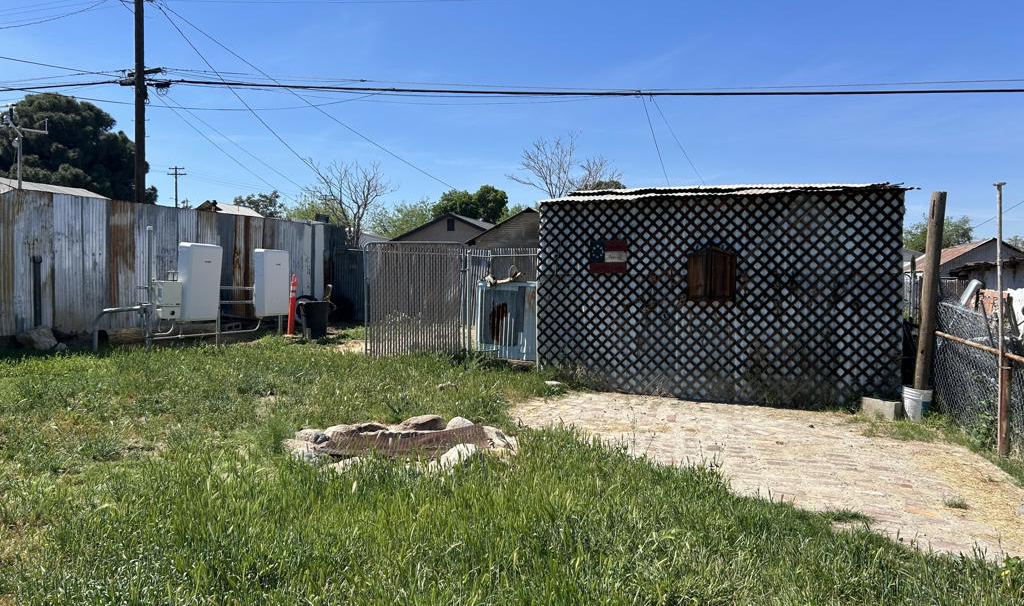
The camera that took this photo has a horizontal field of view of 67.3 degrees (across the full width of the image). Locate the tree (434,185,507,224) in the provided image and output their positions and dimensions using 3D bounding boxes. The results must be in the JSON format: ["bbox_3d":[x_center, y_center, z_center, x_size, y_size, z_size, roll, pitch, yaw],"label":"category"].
[{"bbox_3d":[-2.279,-3.209,42.088,4.260,6.526,3.823,0,2,-3],"label":"tree"}]

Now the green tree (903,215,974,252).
[{"bbox_3d":[23.281,-2.261,42.068,4.150,5.036,3.713,1,2,29],"label":"green tree"}]

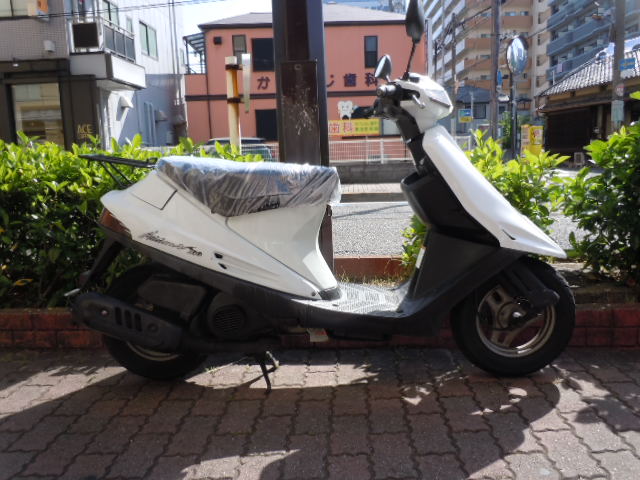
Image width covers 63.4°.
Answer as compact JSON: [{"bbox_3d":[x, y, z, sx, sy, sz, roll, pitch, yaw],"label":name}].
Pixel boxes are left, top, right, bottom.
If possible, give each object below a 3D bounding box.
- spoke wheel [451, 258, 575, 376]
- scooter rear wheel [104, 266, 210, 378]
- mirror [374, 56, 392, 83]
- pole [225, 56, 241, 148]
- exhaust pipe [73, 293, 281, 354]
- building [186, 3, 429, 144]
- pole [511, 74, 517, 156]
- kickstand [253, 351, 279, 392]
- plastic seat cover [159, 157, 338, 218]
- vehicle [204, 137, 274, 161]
[{"bbox_3d":[0.644,0.256,1.732,0.420,0.420,0.095,-2,9,4],"label":"spoke wheel"},{"bbox_3d":[-0.566,0.282,1.815,0.420,0.420,0.095,-2,9,4],"label":"scooter rear wheel"},{"bbox_3d":[0.241,-0.653,1.972,0.045,0.105,0.110,20,4,-13],"label":"mirror"},{"bbox_3d":[-0.466,-0.388,3.013,0.075,1.300,0.075,-2,9,4],"label":"pole"},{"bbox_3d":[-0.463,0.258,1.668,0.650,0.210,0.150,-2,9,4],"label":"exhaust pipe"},{"bbox_3d":[-0.719,-6.116,21.974,8.700,7.000,8.400,-3,9,-4],"label":"building"},{"bbox_3d":[3.643,-2.167,9.768,0.085,2.600,0.085,-2,9,4],"label":"pole"},{"bbox_3d":[-0.183,0.430,1.818,0.090,0.125,0.210,-2,9,4],"label":"kickstand"},{"bbox_3d":[-0.236,-0.187,1.710,0.610,0.200,0.280,-2,9,4],"label":"plastic seat cover"},{"bbox_3d":[-2.164,-2.228,15.191,1.720,1.450,4.100,-3,9,-4],"label":"vehicle"}]

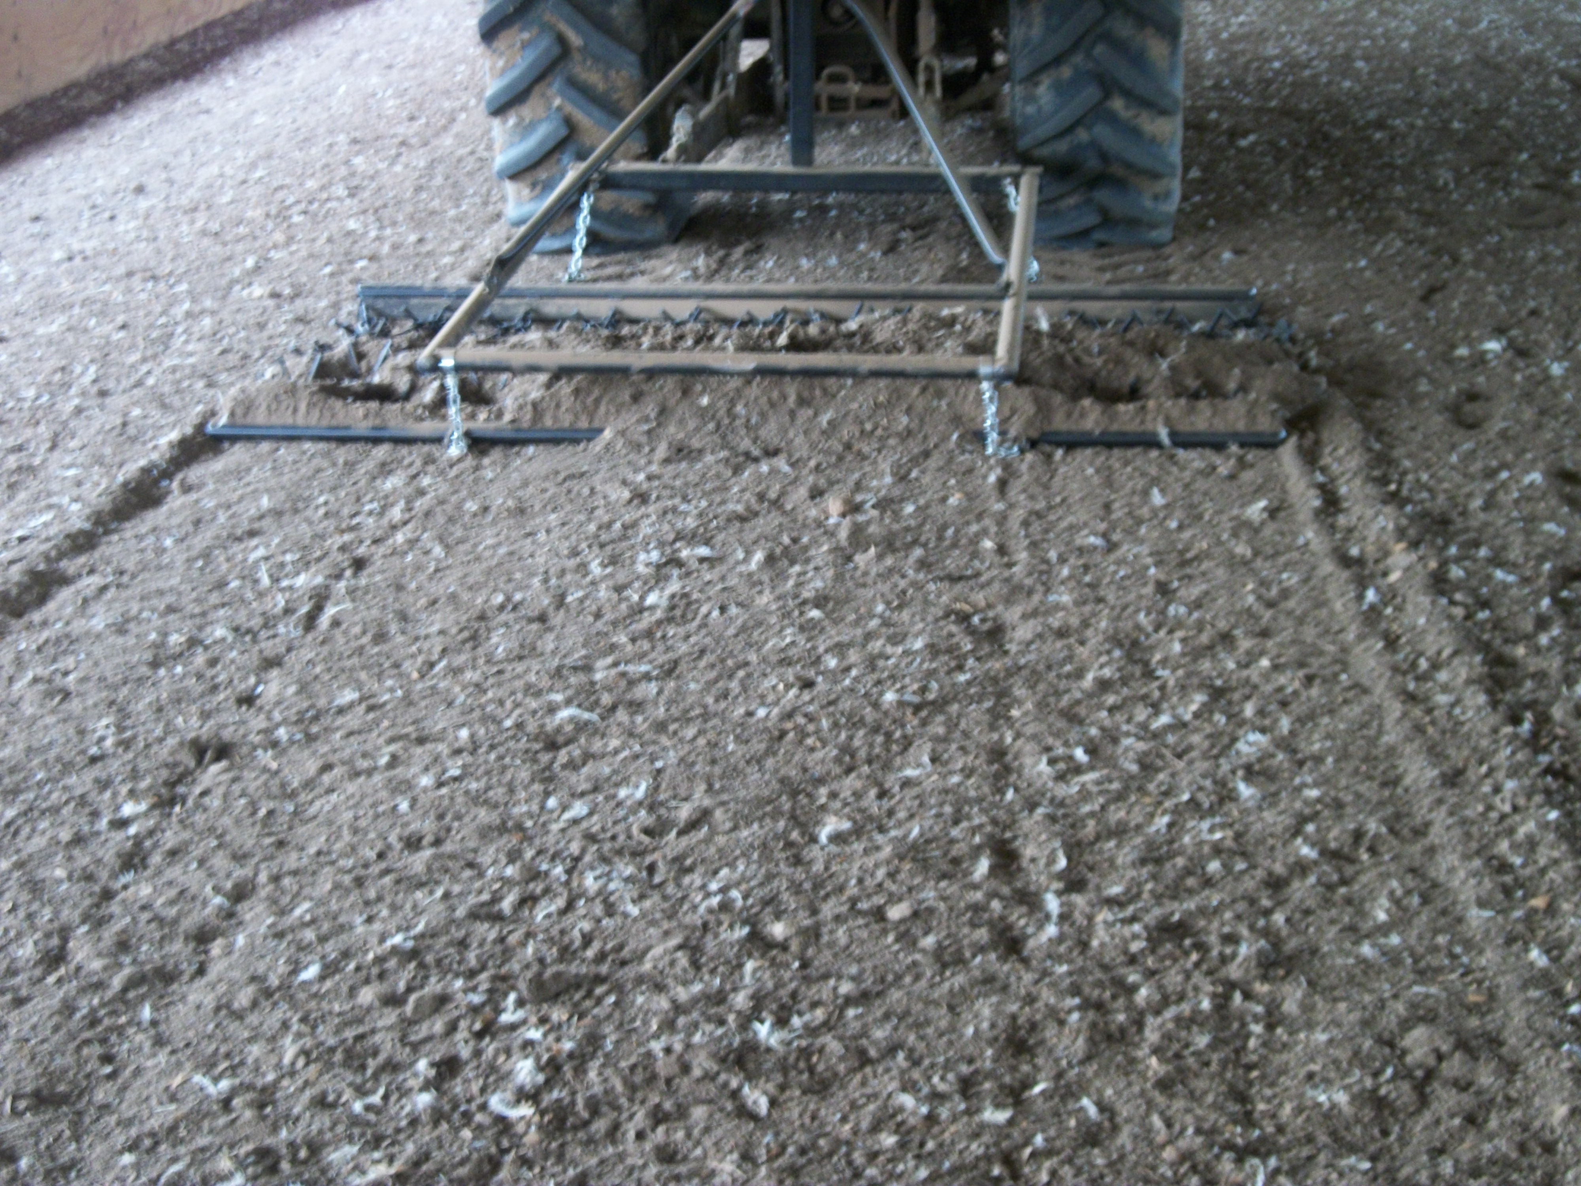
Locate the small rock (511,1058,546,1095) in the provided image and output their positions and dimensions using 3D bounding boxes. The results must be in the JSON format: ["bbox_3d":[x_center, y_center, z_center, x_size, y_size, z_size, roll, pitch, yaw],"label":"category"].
[{"bbox_3d":[-0.254,0.468,2.743,0.035,0.029,0.035,-2,16,-6],"label":"small rock"}]

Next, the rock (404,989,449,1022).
[{"bbox_3d":[-0.374,0.423,2.904,0.044,0.030,0.040,-3,16,-8],"label":"rock"}]

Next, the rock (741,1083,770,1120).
[{"bbox_3d":[-0.033,0.482,2.688,0.029,0.028,0.031,-1,16,-1],"label":"rock"}]

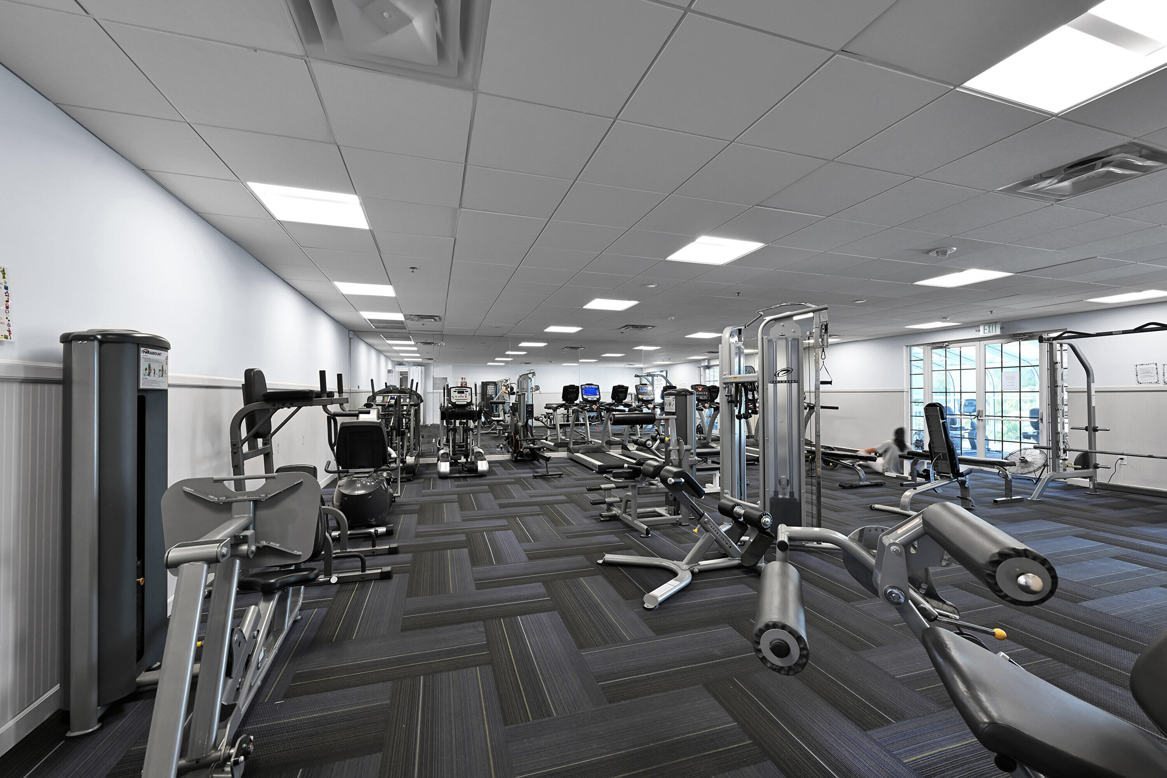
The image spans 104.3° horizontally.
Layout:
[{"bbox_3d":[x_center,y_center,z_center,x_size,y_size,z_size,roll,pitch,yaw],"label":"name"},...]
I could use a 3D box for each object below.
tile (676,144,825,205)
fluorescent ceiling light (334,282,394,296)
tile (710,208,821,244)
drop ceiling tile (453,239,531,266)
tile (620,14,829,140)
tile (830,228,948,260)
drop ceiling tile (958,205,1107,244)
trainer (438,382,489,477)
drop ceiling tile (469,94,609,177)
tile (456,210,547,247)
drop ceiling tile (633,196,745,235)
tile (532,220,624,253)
[{"bbox_3d":[0.921,-1.202,2.582,0.603,0.020,0.603,0,0,-18],"label":"tile"},{"bbox_3d":[-2.553,-1.192,5.325,0.600,0.050,0.600,0,-1,-18],"label":"fluorescent ceiling light"},{"bbox_3d":[1.319,-1.199,3.356,0.600,0.020,0.600,0,-1,-18],"label":"tile"},{"bbox_3d":[-0.818,-1.192,3.956,0.600,0.020,0.600,0,-1,-18],"label":"drop ceiling tile"},{"bbox_3d":[0.526,-1.206,1.815,0.603,0.020,0.603,0,0,-18],"label":"tile"},{"bbox_3d":[2.482,-1.196,3.725,0.600,0.020,0.600,0,-1,-18],"label":"tile"},{"bbox_3d":[3.245,-1.201,3.325,0.603,0.020,0.603,0,0,-18],"label":"drop ceiling tile"},{"bbox_3d":[-2.331,0.711,8.688,0.820,1.680,1.750,0,0,-18],"label":"trainer"},{"bbox_3d":[-0.240,-1.209,2.220,0.600,0.020,0.600,0,-1,-18],"label":"drop ceiling tile"},{"bbox_3d":[-0.613,-1.194,3.373,0.603,0.020,0.603,0,0,-18],"label":"tile"},{"bbox_3d":[0.738,-1.200,3.171,0.600,0.020,0.600,0,-1,-18],"label":"drop ceiling tile"},{"bbox_3d":[-0.032,-1.194,3.558,0.603,0.020,0.603,0,0,-18],"label":"tile"}]

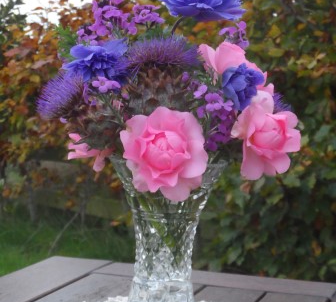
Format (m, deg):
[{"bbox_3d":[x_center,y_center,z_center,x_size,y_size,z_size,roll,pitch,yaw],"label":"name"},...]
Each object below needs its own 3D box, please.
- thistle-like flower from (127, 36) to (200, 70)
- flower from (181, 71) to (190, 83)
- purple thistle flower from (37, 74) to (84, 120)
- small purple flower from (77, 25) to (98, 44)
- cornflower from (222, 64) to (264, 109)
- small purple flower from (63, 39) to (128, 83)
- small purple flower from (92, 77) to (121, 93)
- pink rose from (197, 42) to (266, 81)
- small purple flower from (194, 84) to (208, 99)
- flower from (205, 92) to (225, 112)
[{"bbox_3d":[-0.005,-0.108,1.040,0.081,0.038,0.072,4,5,0],"label":"thistle-like flower"},{"bbox_3d":[0.019,-0.079,1.020,0.011,0.013,0.010,4,5,0],"label":"flower"},{"bbox_3d":[-0.118,-0.060,1.040,0.050,0.050,0.052,7,6,37],"label":"purple thistle flower"},{"bbox_3d":[-0.090,-0.130,1.055,0.024,0.020,0.019,5,5,11],"label":"small purple flower"},{"bbox_3d":[0.080,-0.068,1.000,0.043,0.048,0.036,2,5,-11],"label":"cornflower"},{"bbox_3d":[-0.078,-0.098,1.020,0.070,0.048,0.058,4,5,6],"label":"small purple flower"},{"bbox_3d":[-0.065,-0.069,0.995,0.029,0.018,0.020,4,5,0],"label":"small purple flower"},{"bbox_3d":[0.072,-0.098,1.050,0.072,0.048,0.065,3,5,-6],"label":"pink rose"},{"bbox_3d":[0.036,-0.064,1.020,0.015,0.017,0.012,5,5,11],"label":"small purple flower"},{"bbox_3d":[0.049,-0.052,1.000,0.021,0.021,0.016,4,5,0],"label":"flower"}]

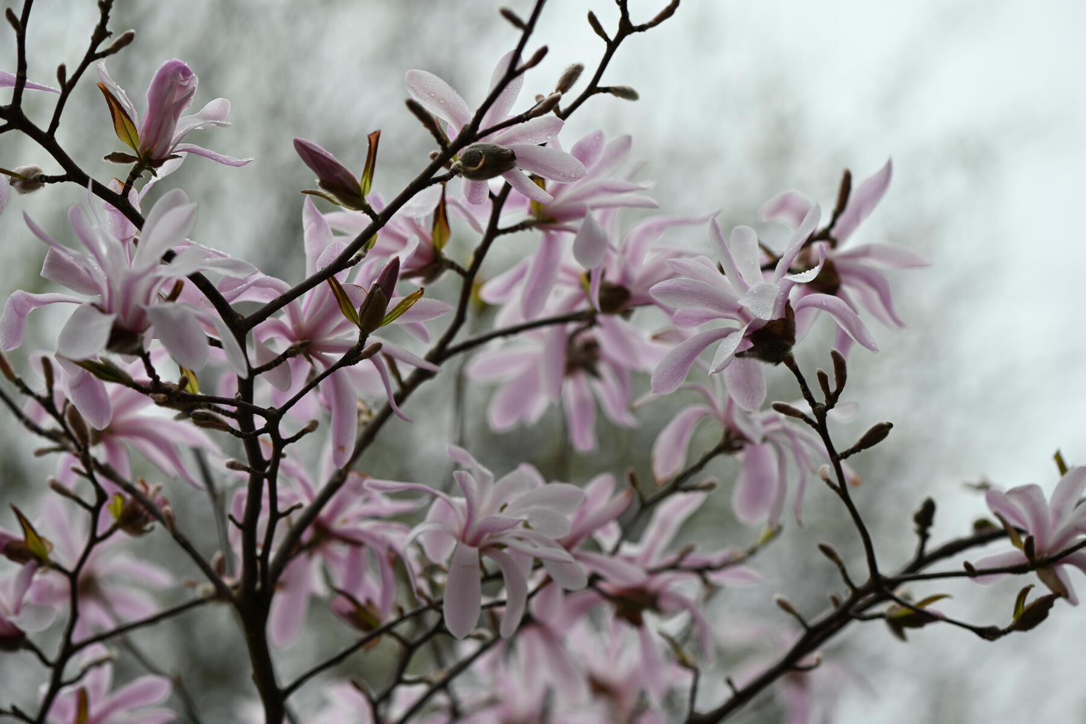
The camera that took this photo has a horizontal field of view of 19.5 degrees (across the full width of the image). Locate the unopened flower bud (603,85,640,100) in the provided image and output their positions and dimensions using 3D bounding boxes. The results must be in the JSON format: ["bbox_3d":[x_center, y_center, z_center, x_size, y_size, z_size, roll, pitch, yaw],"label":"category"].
[{"bbox_3d":[0.038,-0.130,1.530,0.017,0.006,0.006,15,0,0],"label":"unopened flower bud"}]

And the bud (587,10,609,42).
[{"bbox_3d":[0.026,-0.161,1.520,0.005,0.017,0.005,-30,0,0],"label":"bud"}]

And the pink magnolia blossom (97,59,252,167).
[{"bbox_3d":[-0.182,-0.123,1.560,0.076,0.054,0.066,7,-7,0],"label":"pink magnolia blossom"}]

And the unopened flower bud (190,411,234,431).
[{"bbox_3d":[-0.155,0.028,1.480,0.019,0.007,0.007,17,0,-12],"label":"unopened flower bud"}]

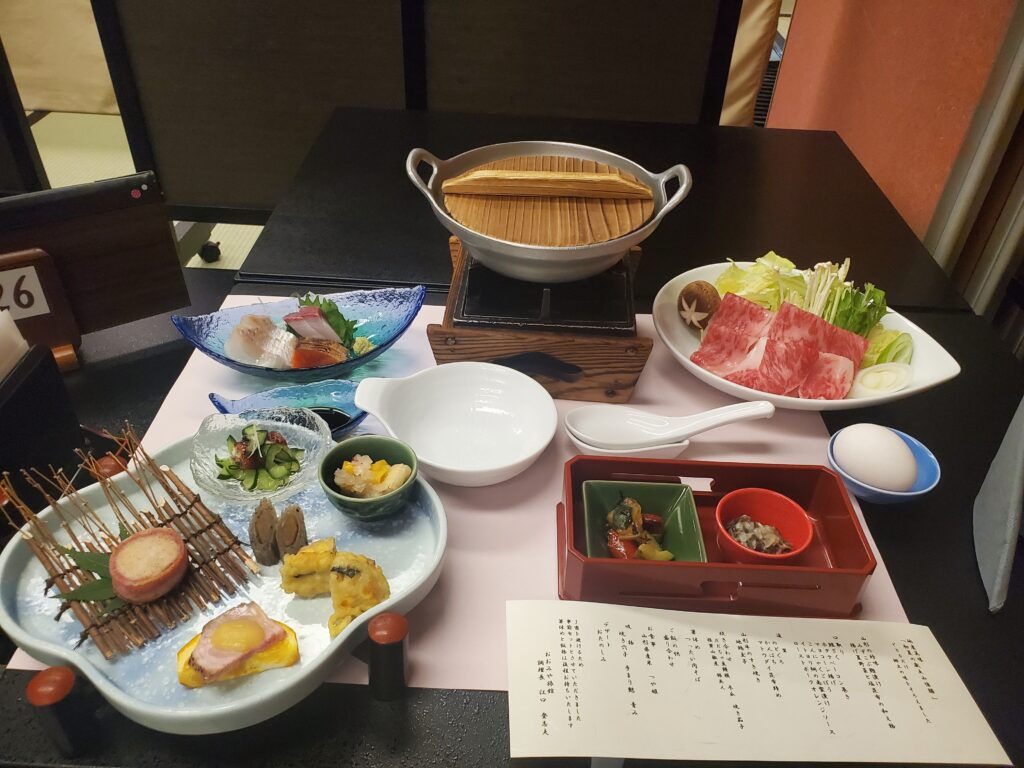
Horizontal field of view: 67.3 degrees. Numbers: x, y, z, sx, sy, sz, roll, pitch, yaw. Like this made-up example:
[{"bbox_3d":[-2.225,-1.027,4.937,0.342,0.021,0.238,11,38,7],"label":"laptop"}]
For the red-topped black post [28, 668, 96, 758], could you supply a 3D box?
[{"bbox_3d":[-0.212,0.160,0.365,0.019,0.066,0.019,3,39,0],"label":"red-topped black post"}]

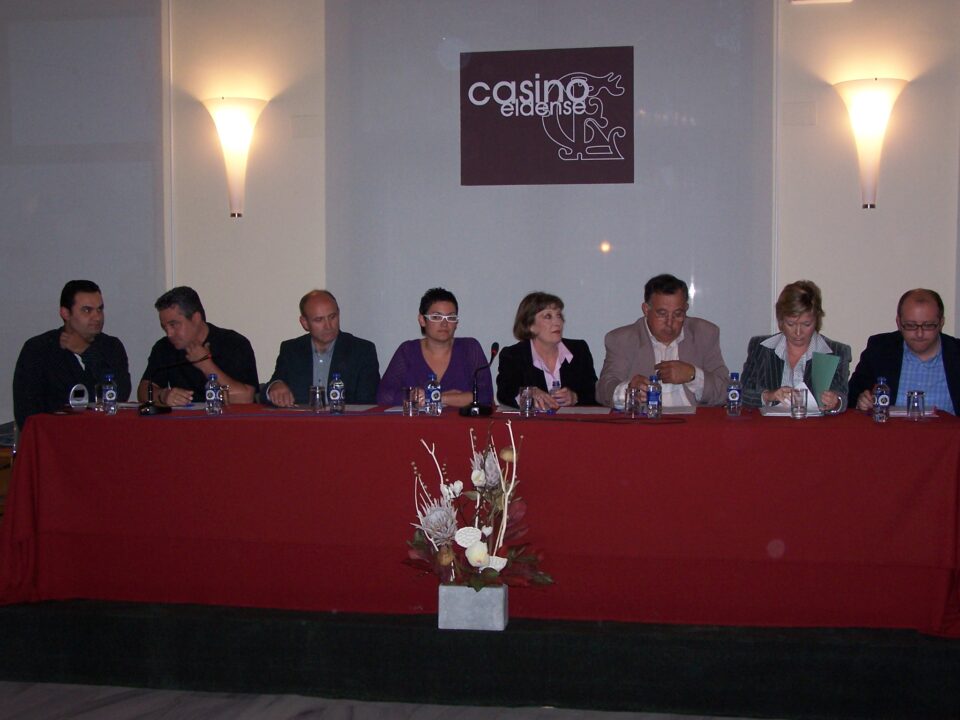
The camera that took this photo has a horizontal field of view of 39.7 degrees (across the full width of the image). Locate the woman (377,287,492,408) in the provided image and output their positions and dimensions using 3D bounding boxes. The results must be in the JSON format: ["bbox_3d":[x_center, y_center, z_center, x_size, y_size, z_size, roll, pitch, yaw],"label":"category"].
[{"bbox_3d":[-0.198,0.327,5.818,0.500,1.280,0.780,0,3,5],"label":"woman"}]

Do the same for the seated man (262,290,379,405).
[{"bbox_3d":[-0.719,0.324,6.000,0.540,1.270,0.780,0,2,7],"label":"seated man"}]

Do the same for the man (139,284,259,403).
[{"bbox_3d":[-1.291,0.314,6.106,0.570,1.280,0.800,1,3,16],"label":"man"}]

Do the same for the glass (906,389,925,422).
[{"bbox_3d":[1.677,0.173,5.124,0.067,0.114,0.067,0,2,10],"label":"glass"}]

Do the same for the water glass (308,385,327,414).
[{"bbox_3d":[-0.664,0.160,5.437,0.067,0.114,0.067,0,2,10],"label":"water glass"}]

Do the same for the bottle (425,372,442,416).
[{"bbox_3d":[-0.185,0.138,5.303,0.061,0.170,0.061,0,2,10],"label":"bottle"}]

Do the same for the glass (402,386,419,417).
[{"bbox_3d":[-0.274,0.166,5.288,0.067,0.115,0.067,0,2,0],"label":"glass"}]

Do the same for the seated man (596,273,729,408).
[{"bbox_3d":[0.781,0.311,5.700,0.600,1.320,0.800,0,2,10],"label":"seated man"}]

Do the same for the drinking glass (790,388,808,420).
[{"bbox_3d":[1.243,0.170,5.177,0.066,0.117,0.066,0,2,10],"label":"drinking glass"}]

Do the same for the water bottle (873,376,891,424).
[{"bbox_3d":[1.556,0.151,5.160,0.061,0.174,0.061,0,3,9],"label":"water bottle"}]

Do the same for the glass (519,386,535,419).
[{"bbox_3d":[0.185,0.167,5.241,0.066,0.116,0.066,0,2,10],"label":"glass"}]

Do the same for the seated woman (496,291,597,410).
[{"bbox_3d":[0.295,0.339,5.749,0.460,1.261,0.780,0,3,0],"label":"seated woman"}]

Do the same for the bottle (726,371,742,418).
[{"bbox_3d":[1.027,0.142,5.371,0.061,0.174,0.061,0,3,9],"label":"bottle"}]

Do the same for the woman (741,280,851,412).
[{"bbox_3d":[1.341,0.324,5.598,0.480,1.300,0.780,0,3,10],"label":"woman"}]

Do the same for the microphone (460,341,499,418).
[{"bbox_3d":[-0.002,0.077,5.485,0.120,0.299,0.160,1,3,23],"label":"microphone"}]

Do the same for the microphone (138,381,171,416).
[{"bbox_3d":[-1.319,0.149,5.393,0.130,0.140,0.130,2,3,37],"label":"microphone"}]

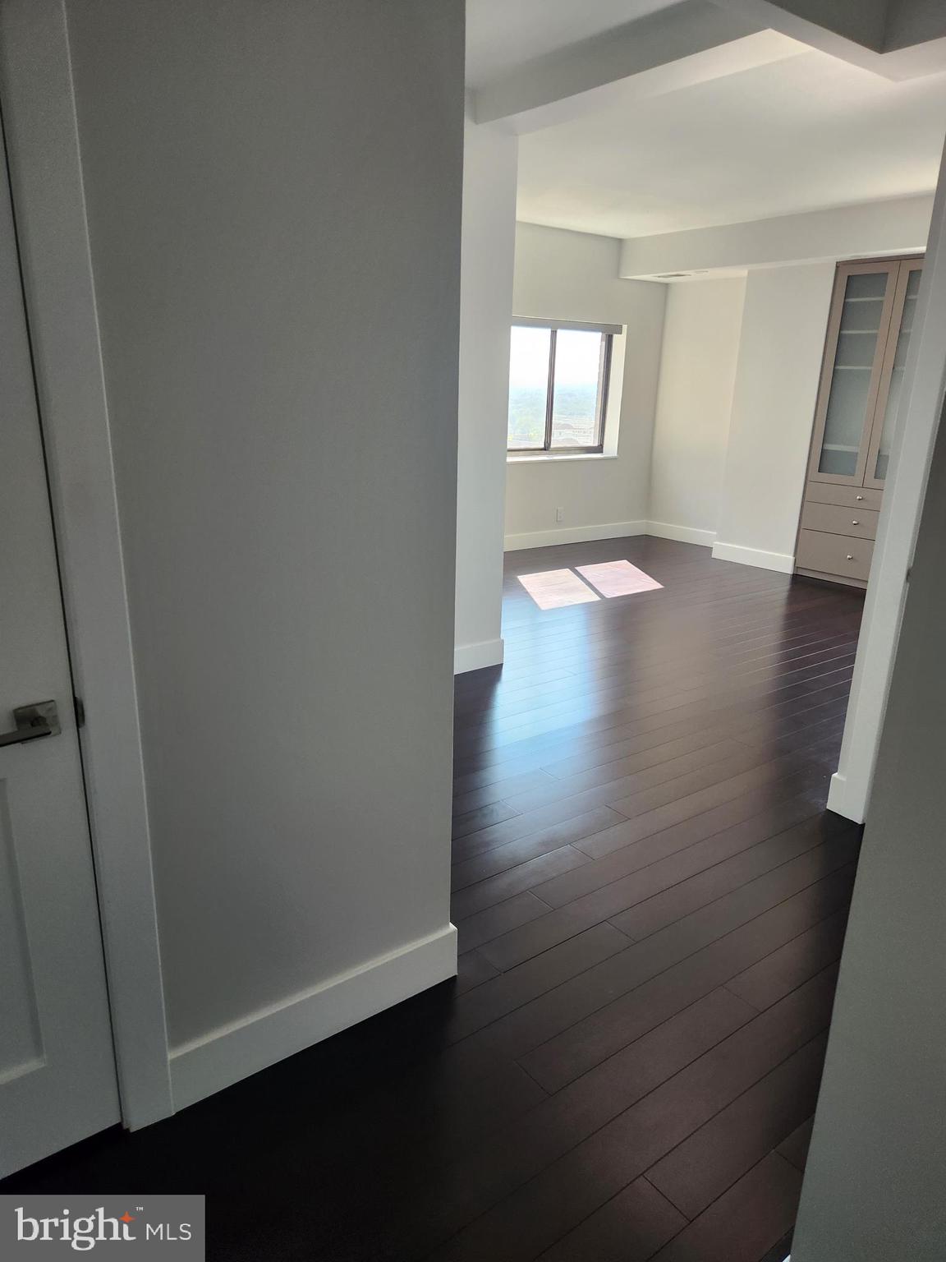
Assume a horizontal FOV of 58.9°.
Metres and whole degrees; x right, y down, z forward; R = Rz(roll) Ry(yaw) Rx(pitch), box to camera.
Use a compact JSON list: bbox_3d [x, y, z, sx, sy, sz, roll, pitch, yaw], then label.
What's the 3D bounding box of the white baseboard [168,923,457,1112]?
[{"bbox_3d":[-0.339,0.889,1.971,0.739,0.140,0.020,-11,20,-36],"label":"white baseboard"}]

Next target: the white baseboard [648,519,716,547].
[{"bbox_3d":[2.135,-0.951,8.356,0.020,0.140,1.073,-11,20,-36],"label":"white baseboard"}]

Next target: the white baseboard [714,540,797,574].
[{"bbox_3d":[2.448,-0.641,7.336,0.020,0.140,0.834,-11,20,-36],"label":"white baseboard"}]

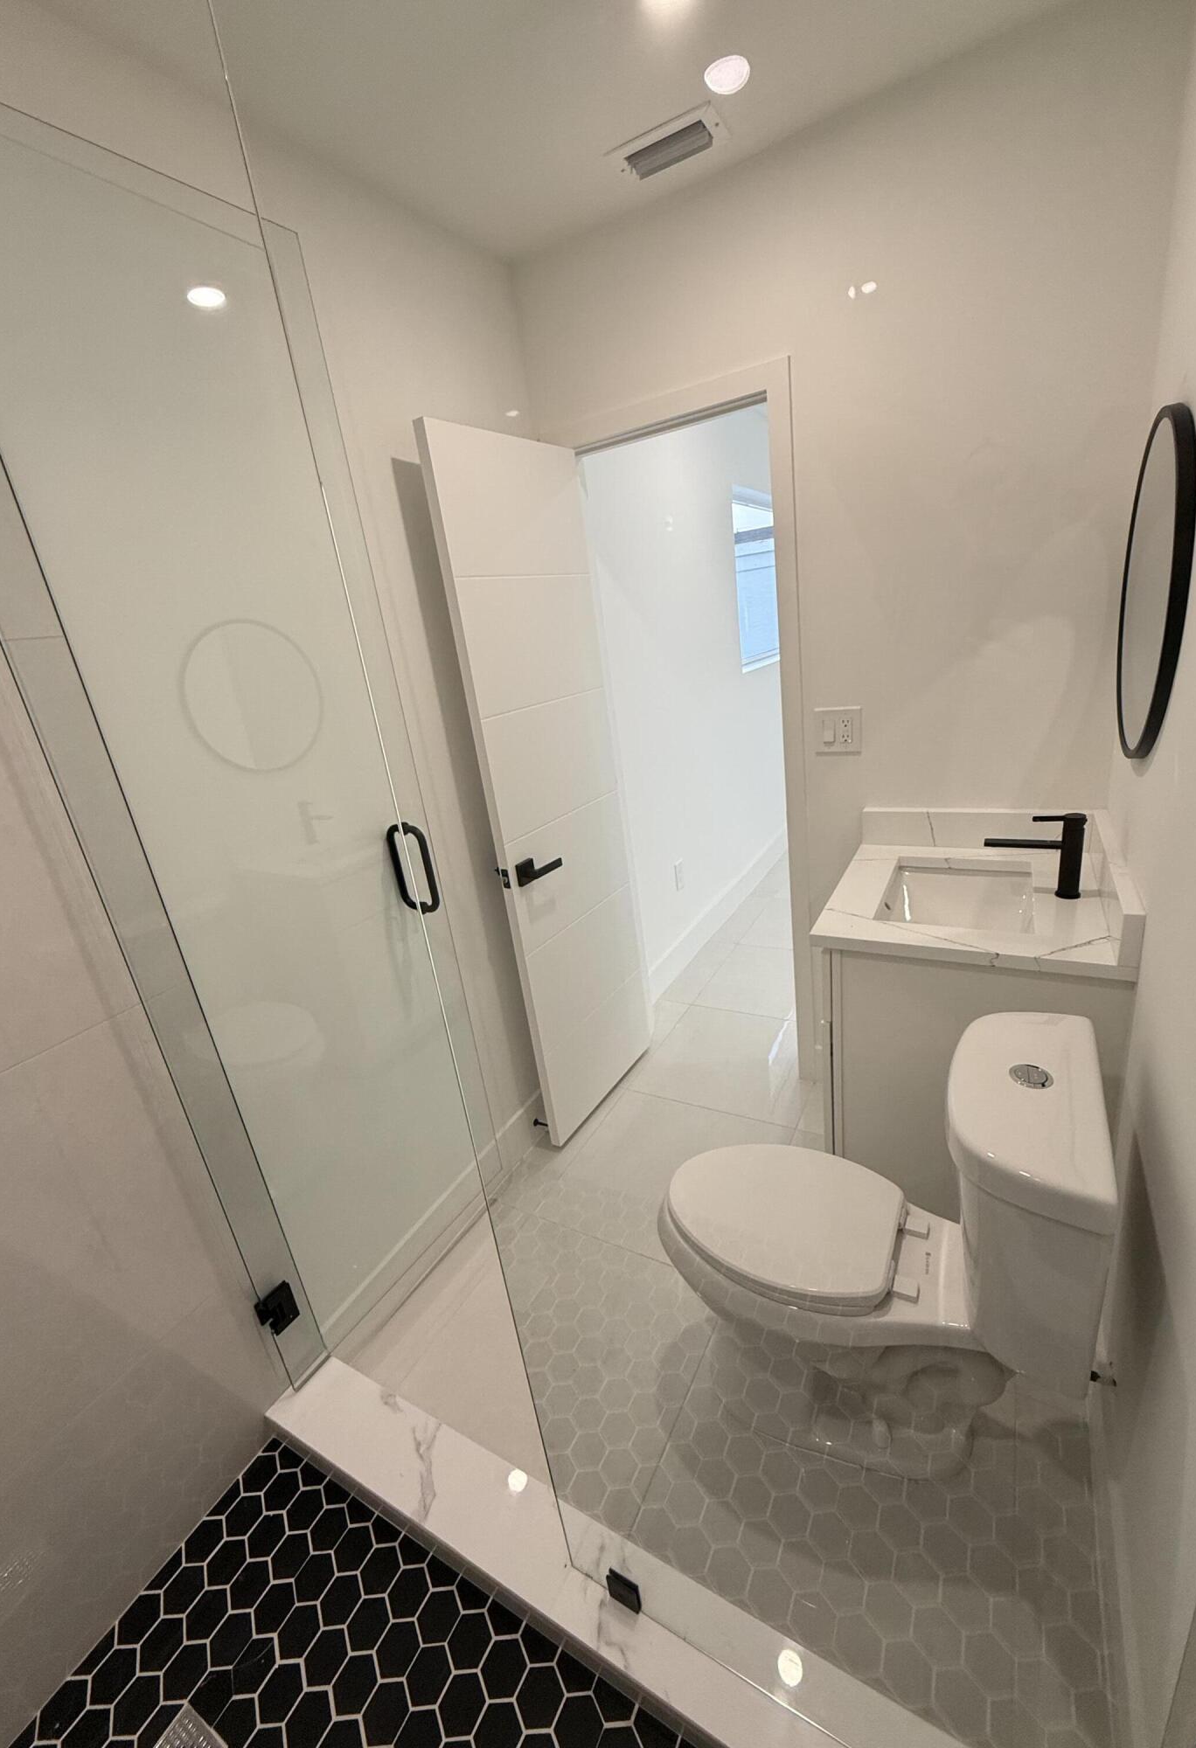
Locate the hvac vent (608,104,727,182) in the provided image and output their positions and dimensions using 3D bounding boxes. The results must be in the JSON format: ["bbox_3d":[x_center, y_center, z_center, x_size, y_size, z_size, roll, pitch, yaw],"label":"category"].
[{"bbox_3d":[0.150,-1.571,1.528,0.247,0.015,0.148,4,23,30],"label":"hvac vent"}]

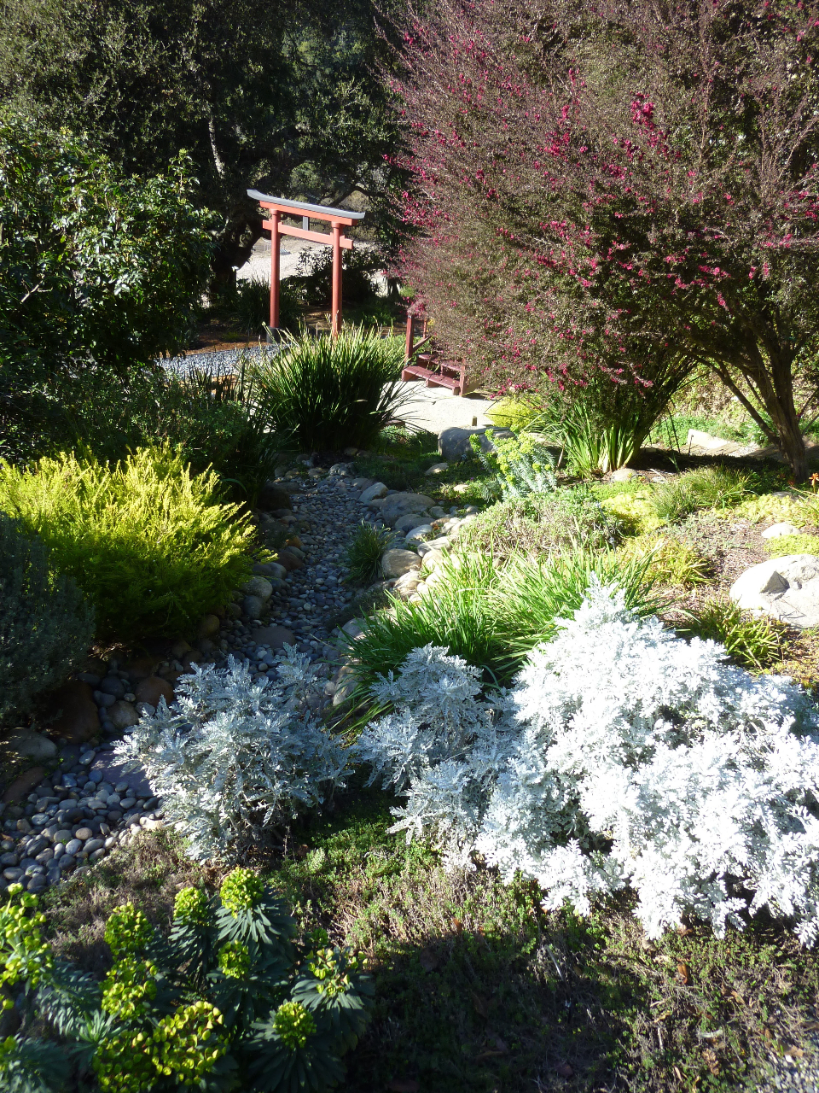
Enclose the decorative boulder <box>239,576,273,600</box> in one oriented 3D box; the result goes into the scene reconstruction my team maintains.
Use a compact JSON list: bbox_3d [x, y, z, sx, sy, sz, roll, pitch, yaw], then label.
[{"bbox_3d":[-1.196,0.329,6.162,0.262,0.174,0.235,-2,29,-11],"label":"decorative boulder"}]

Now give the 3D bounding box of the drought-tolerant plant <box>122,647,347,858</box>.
[{"bbox_3d":[-0.528,0.626,2.420,0.680,0.450,0.600,-4,29,-13],"label":"drought-tolerant plant"}]

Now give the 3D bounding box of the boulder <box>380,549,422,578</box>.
[{"bbox_3d":[-0.069,0.149,6.743,0.350,0.237,0.298,3,28,-1],"label":"boulder"}]

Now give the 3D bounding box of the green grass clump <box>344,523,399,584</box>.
[{"bbox_3d":[-0.331,0.048,6.730,0.463,0.480,0.417,2,28,-3],"label":"green grass clump"}]

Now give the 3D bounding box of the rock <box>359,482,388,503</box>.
[{"bbox_3d":[-0.331,-0.495,7.200,0.280,0.170,0.210,2,29,-3],"label":"rock"}]

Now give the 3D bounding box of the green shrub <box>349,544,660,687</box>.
[{"bbox_3d":[0.415,0.334,3.650,1.420,0.500,0.850,7,29,7],"label":"green shrub"}]

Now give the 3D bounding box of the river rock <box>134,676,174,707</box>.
[{"bbox_3d":[-1.062,0.604,3.280,0.165,0.110,0.130,-8,30,-19],"label":"river rock"}]

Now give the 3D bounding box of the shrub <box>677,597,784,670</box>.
[{"bbox_3d":[1.405,0.377,3.450,0.440,0.250,0.380,16,31,23],"label":"shrub"}]

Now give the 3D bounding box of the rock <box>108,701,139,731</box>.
[{"bbox_3d":[-1.391,0.817,3.835,0.140,0.124,0.133,-9,31,-21],"label":"rock"}]

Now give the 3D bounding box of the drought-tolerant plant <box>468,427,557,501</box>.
[{"bbox_3d":[0.872,-0.689,6.650,0.720,0.530,0.620,7,29,7],"label":"drought-tolerant plant"}]

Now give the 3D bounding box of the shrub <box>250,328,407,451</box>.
[{"bbox_3d":[-1.085,-2.111,10.598,2.072,1.487,1.864,0,29,-6],"label":"shrub"}]

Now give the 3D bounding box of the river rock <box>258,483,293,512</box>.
[{"bbox_3d":[-1.158,-0.431,6.800,0.290,0.220,0.270,-2,29,-10],"label":"river rock"}]

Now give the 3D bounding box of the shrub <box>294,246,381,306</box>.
[{"bbox_3d":[-1.703,-6.398,18.687,2.045,1.272,1.738,1,29,-5],"label":"shrub"}]

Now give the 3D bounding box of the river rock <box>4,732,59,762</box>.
[{"bbox_3d":[-1.382,0.727,2.870,0.195,0.095,0.130,-13,33,-28],"label":"river rock"}]

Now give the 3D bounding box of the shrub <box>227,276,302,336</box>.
[{"bbox_3d":[-2.903,-4.848,15.868,1.480,1.096,1.332,-2,29,-10],"label":"shrub"}]

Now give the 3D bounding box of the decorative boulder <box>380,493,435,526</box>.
[{"bbox_3d":[-0.013,-0.390,8.276,0.574,0.322,0.431,4,28,0],"label":"decorative boulder"}]

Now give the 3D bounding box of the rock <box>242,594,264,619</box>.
[{"bbox_3d":[-1.149,0.442,5.791,0.147,0.179,0.147,-3,29,-11],"label":"rock"}]

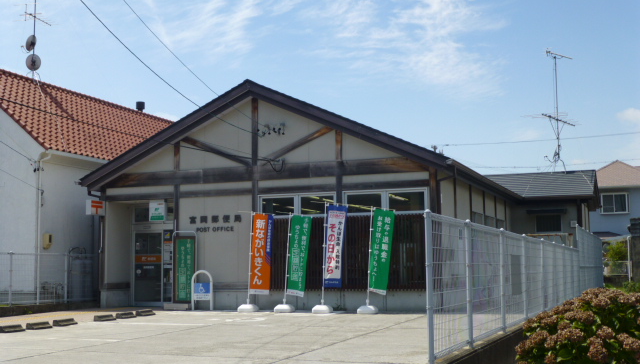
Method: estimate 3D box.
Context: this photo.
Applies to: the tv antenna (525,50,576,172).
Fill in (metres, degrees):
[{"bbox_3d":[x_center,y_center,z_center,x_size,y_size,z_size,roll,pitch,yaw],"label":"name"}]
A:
[{"bbox_3d":[8.484,-2.495,29.615,1.650,4.400,2.300,-6,-8,42],"label":"tv antenna"}]

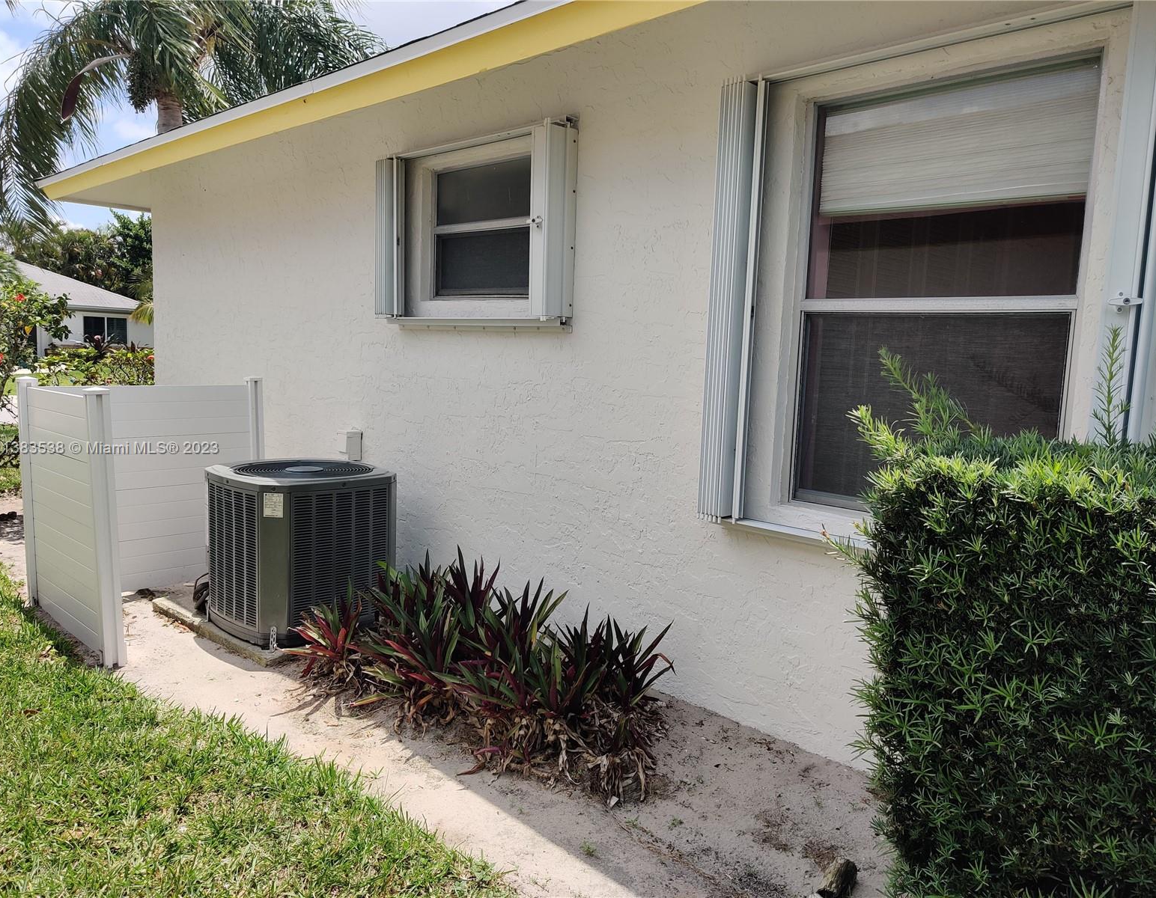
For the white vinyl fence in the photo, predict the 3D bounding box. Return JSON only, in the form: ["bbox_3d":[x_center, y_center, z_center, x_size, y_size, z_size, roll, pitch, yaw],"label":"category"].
[{"bbox_3d":[-1.969,0.256,4.776,1.263,1.185,1.243,-5,10,-43],"label":"white vinyl fence"}]

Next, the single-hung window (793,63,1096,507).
[{"bbox_3d":[1.147,-0.470,3.088,0.078,1.448,0.948,-5,10,-43],"label":"single-hung window"}]

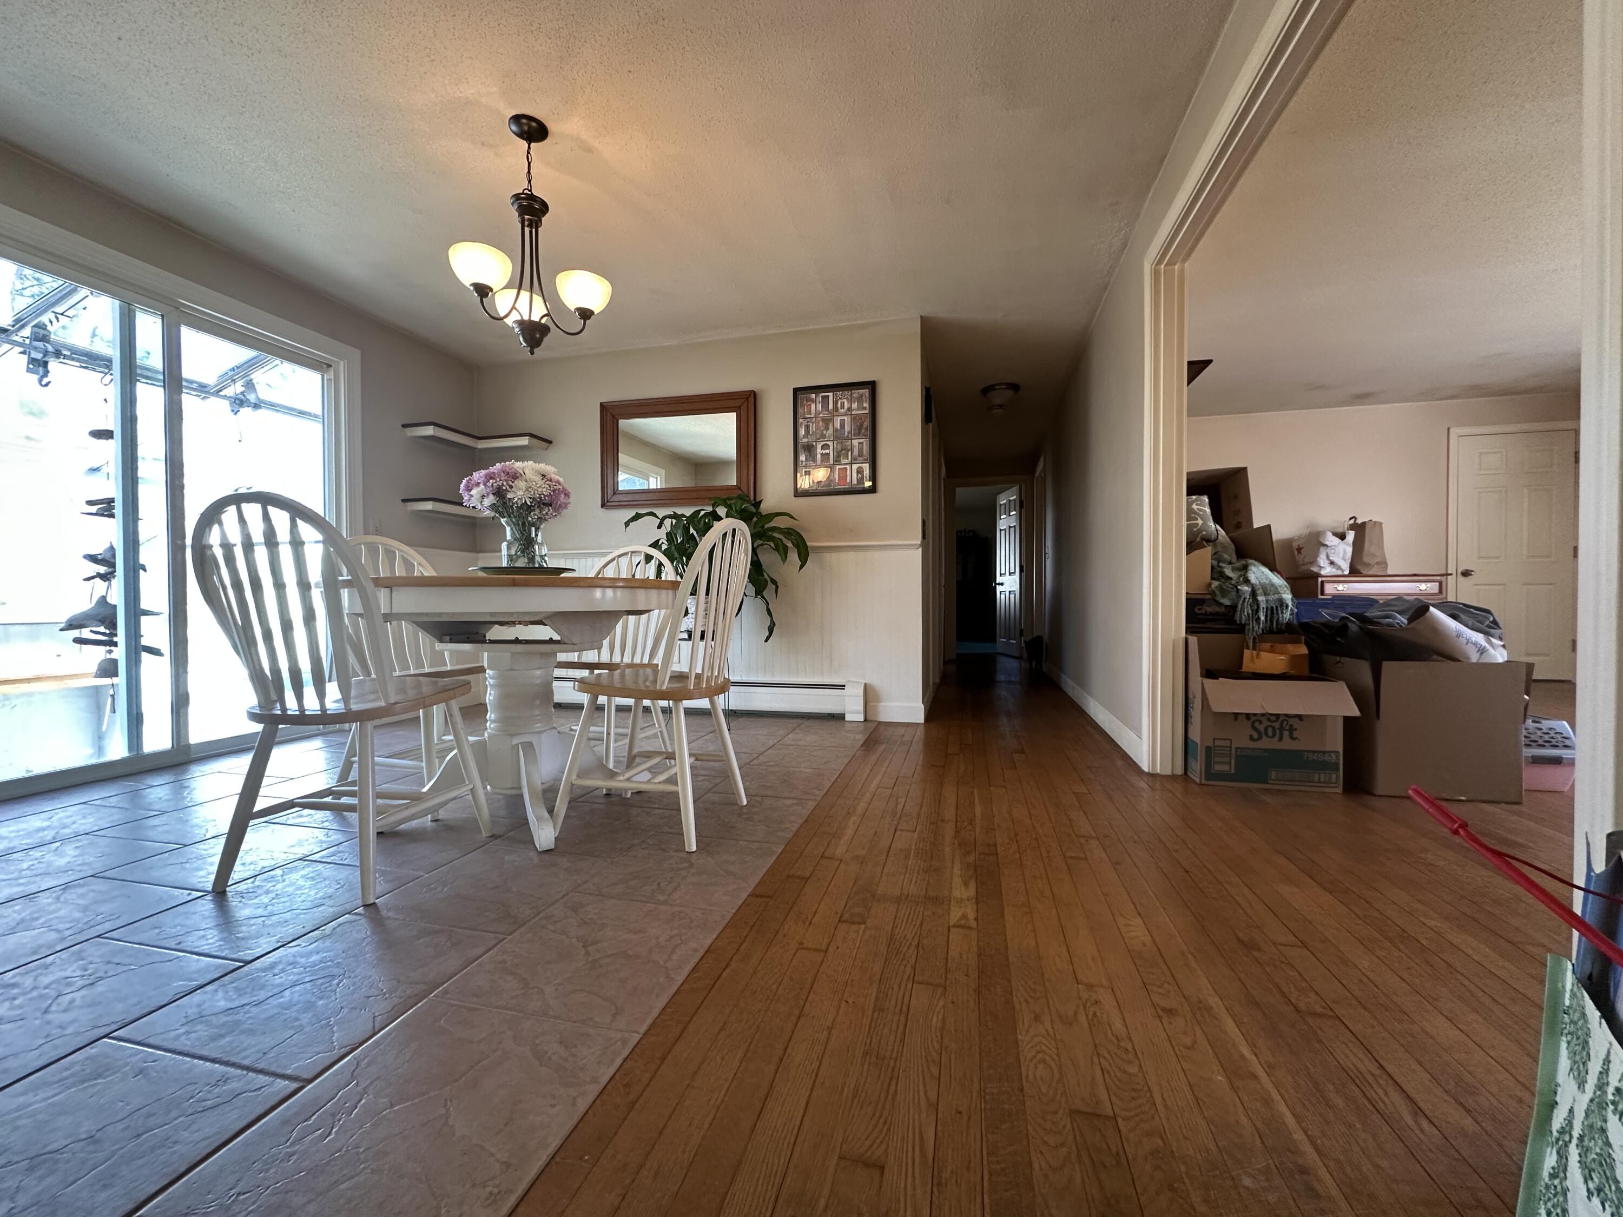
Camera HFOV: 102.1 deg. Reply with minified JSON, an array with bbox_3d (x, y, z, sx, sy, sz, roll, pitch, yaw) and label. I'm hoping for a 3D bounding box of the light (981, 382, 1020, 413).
[{"bbox_3d":[1.412,-1.550,4.892,0.285,0.185,0.285,0,1,13],"label":"light"}]

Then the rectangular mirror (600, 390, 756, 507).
[{"bbox_3d":[-0.802,-0.933,3.932,0.985,0.650,0.040,0,1,13],"label":"rectangular mirror"}]

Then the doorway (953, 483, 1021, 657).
[{"bbox_3d":[1.993,-0.415,7.476,0.750,1.970,0.130,0,1,13],"label":"doorway"}]

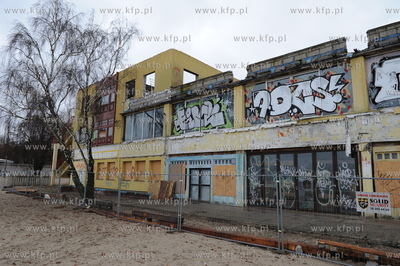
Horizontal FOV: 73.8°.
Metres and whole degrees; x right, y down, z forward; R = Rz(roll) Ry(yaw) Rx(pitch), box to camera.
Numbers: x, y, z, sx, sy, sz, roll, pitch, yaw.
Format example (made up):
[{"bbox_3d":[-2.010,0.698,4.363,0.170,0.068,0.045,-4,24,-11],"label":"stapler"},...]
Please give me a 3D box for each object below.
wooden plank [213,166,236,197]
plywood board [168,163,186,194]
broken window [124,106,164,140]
[{"bbox_3d":[1.408,2.780,15.574,1.638,1.765,0.100,-7,-12,40],"label":"wooden plank"},{"bbox_3d":[-1.570,3.097,18.132,1.582,1.973,0.100,-7,-12,40],"label":"plywood board"},{"bbox_3d":[-4.588,-0.632,21.593,5.120,2.361,0.200,-7,-12,40],"label":"broken window"}]

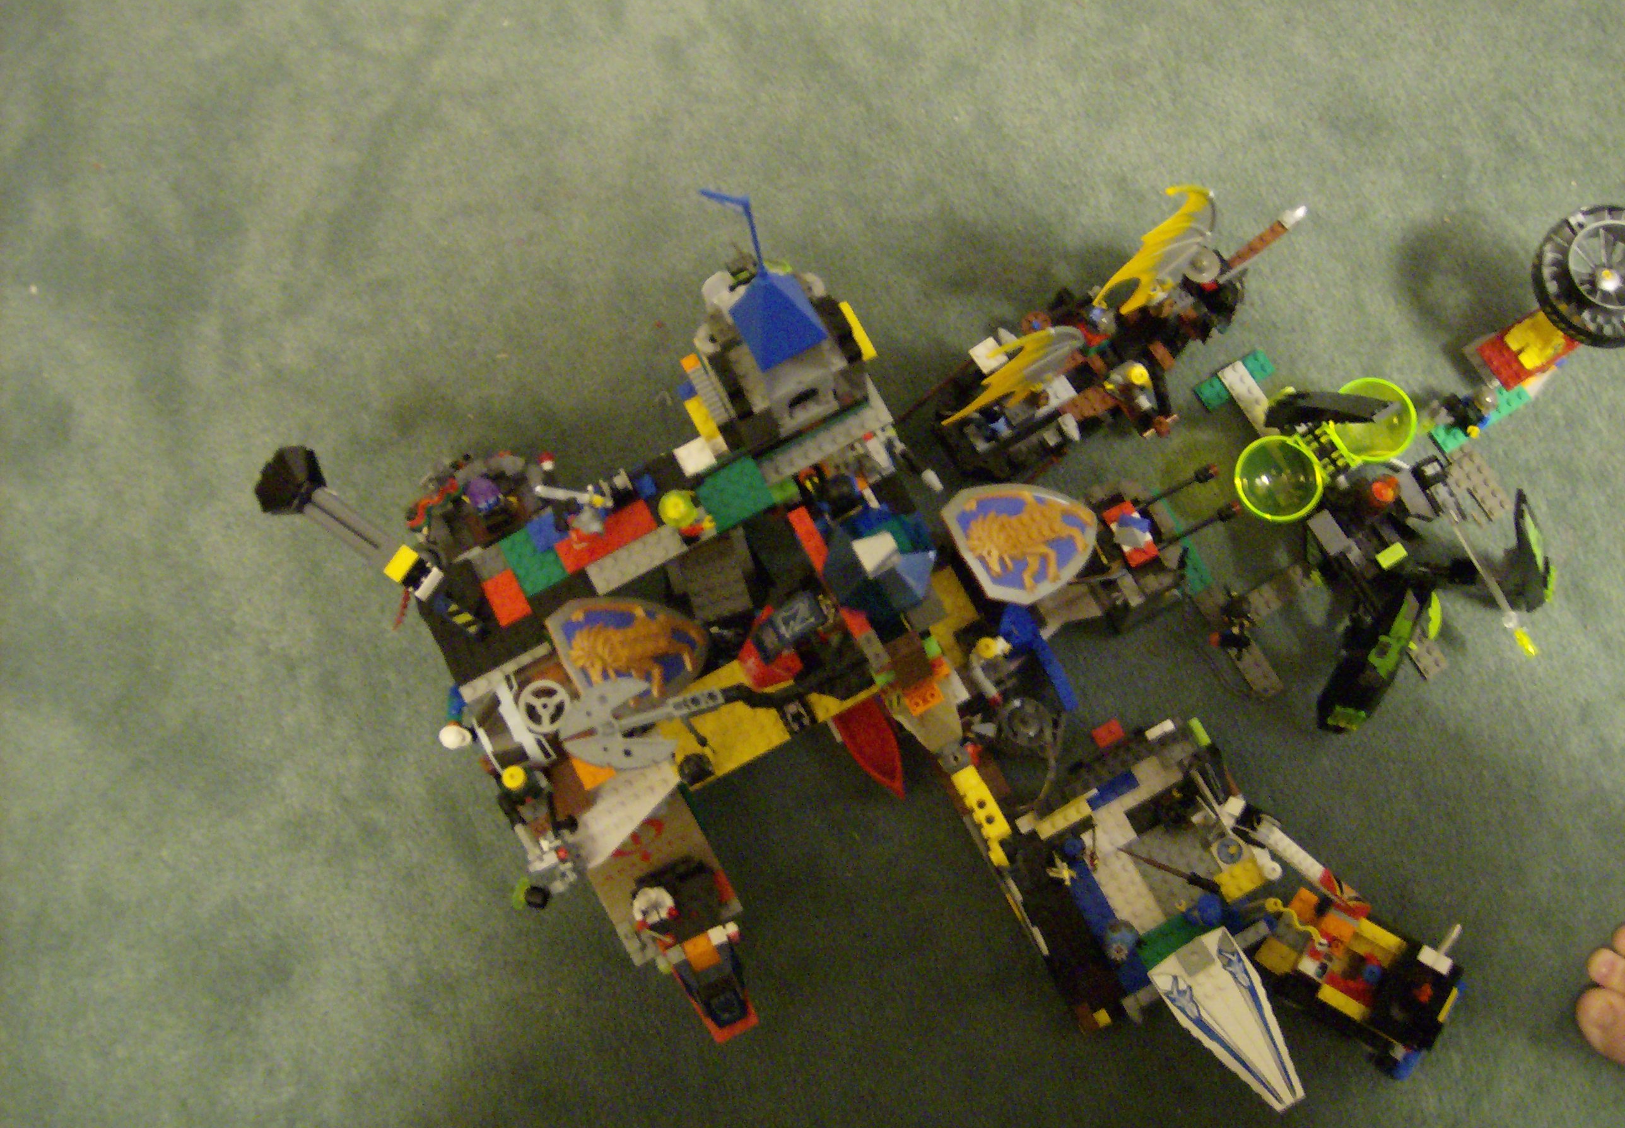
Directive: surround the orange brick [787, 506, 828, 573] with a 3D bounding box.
[{"bbox_3d":[0.000,-0.011,0.800,0.008,0.011,0.032,-28,79,-3],"label":"orange brick"}]

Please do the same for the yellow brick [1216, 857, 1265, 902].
[{"bbox_3d":[0.235,0.173,0.929,0.024,0.011,0.016,-30,79,-4],"label":"yellow brick"}]

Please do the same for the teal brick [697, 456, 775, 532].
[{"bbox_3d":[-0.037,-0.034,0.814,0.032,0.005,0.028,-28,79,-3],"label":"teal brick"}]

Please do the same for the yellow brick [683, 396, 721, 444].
[{"bbox_3d":[-0.054,-0.071,0.834,0.008,0.011,0.025,-28,79,-3],"label":"yellow brick"}]

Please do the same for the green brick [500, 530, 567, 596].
[{"bbox_3d":[-0.143,-0.002,0.868,0.025,0.011,0.032,-29,84,-3],"label":"green brick"}]

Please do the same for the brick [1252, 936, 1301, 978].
[{"bbox_3d":[0.242,0.205,0.882,0.017,0.009,0.015,37,85,4],"label":"brick"}]

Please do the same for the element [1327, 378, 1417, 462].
[{"bbox_3d":[0.304,-0.078,0.914,0.049,0.027,0.048,0,84,1],"label":"element"}]

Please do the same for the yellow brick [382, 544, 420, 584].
[{"bbox_3d":[-0.208,0.000,0.853,0.010,0.009,0.016,35,85,4],"label":"yellow brick"}]

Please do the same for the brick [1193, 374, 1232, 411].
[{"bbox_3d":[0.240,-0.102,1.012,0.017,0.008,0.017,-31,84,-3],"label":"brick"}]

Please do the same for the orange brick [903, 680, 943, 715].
[{"bbox_3d":[0.051,0.061,0.788,0.016,0.009,0.015,-29,84,-2],"label":"orange brick"}]

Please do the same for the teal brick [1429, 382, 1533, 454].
[{"bbox_3d":[0.405,-0.087,1.021,0.064,0.005,0.016,-32,79,-4],"label":"teal brick"}]

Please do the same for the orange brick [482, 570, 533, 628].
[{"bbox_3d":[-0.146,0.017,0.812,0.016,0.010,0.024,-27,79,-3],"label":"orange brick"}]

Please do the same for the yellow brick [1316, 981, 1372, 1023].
[{"bbox_3d":[0.296,0.244,0.942,0.032,0.011,0.008,29,81,8],"label":"yellow brick"}]

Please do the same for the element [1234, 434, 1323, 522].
[{"bbox_3d":[0.255,-0.047,0.924,0.049,0.027,0.048,0,84,1],"label":"element"}]

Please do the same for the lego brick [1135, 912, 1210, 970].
[{"bbox_3d":[0.203,0.213,0.952,0.042,0.009,0.022,-29,84,-2],"label":"lego brick"}]

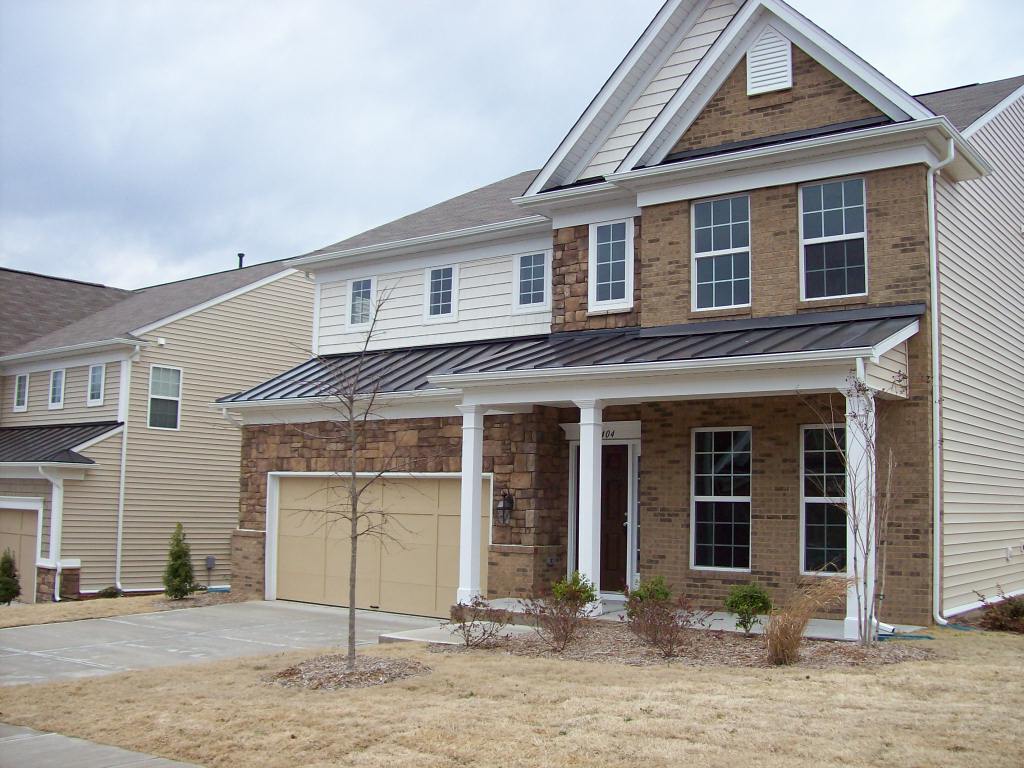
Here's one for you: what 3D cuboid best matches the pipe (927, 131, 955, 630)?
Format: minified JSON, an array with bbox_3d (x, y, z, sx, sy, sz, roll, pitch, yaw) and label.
[{"bbox_3d":[5.160,-0.044,12.675,0.317,5.791,0.346,-3,-7,36],"label":"pipe"}]

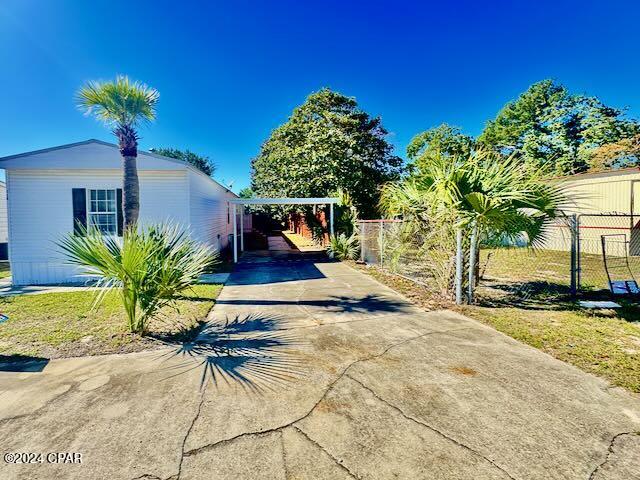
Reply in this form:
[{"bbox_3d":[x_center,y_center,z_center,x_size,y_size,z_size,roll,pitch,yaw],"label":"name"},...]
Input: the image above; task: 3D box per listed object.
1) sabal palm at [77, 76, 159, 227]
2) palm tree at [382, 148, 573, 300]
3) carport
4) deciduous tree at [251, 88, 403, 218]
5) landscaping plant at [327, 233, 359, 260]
[{"bbox_3d":[-3.858,-0.926,5.121,1.450,4.260,1.450,0,5,0],"label":"sabal palm"},{"bbox_3d":[2.960,-0.356,5.386,3.350,3.000,3.100,0,5,0],"label":"palm tree"},{"bbox_3d":[-1.604,-0.491,11.430,4.050,2.340,3.400,-1,5,-11],"label":"carport"},{"bbox_3d":[0.323,-4.576,16.127,9.000,9.700,8.800,0,5,0],"label":"deciduous tree"},{"bbox_3d":[0.888,0.266,10.211,1.170,1.030,1.100,0,5,0],"label":"landscaping plant"}]

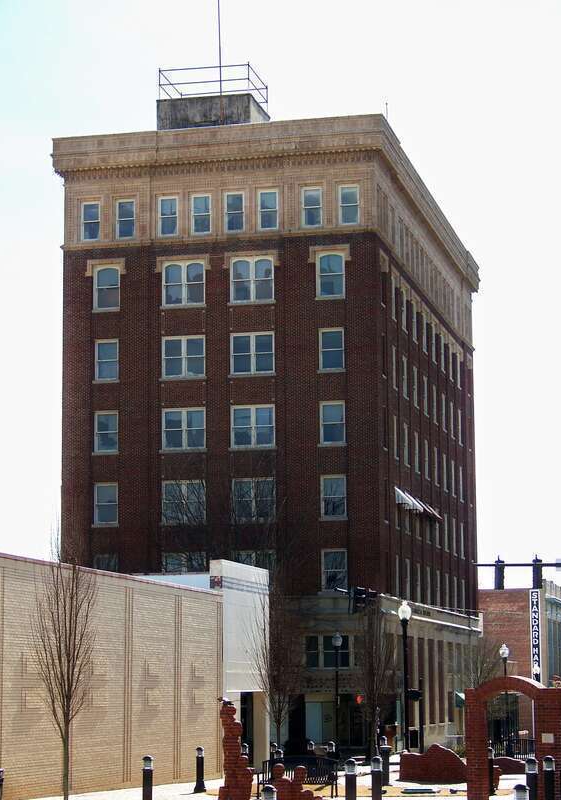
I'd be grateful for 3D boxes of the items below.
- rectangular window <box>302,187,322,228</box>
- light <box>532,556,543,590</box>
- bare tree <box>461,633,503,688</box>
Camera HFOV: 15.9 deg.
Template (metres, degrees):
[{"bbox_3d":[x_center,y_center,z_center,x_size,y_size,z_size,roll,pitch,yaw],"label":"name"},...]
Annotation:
[{"bbox_3d":[1.459,-8.657,90.747,0.932,1.838,0.150,-2,-8,13],"label":"rectangular window"},{"bbox_3d":[9.333,6.332,73.000,0.360,1.100,0.380,-2,-8,13],"label":"light"},{"bbox_3d":[8.992,12.951,90.000,2.200,5.270,2.200,-2,-8,13],"label":"bare tree"}]

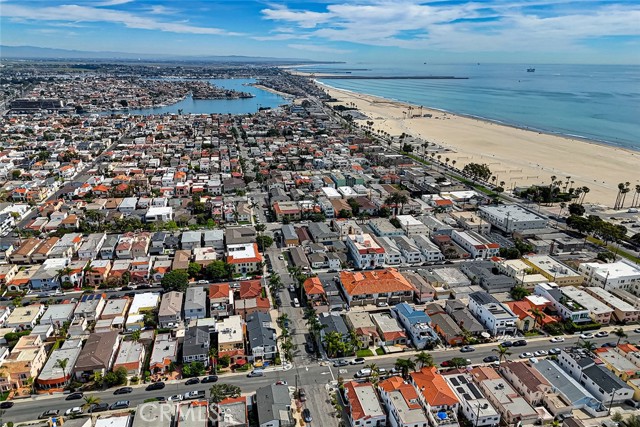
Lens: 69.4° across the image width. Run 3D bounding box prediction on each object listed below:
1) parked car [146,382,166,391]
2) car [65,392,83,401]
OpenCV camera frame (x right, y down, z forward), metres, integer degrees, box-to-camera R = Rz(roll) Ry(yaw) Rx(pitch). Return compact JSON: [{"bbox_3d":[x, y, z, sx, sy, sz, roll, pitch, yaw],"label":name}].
[{"bbox_3d":[-47.904,50.839,135.698,4.900,1.700,1.950,-3,19,-11],"label":"parked car"},{"bbox_3d":[-69.886,52.041,131.748,4.450,1.480,1.800,-3,19,-11],"label":"car"}]

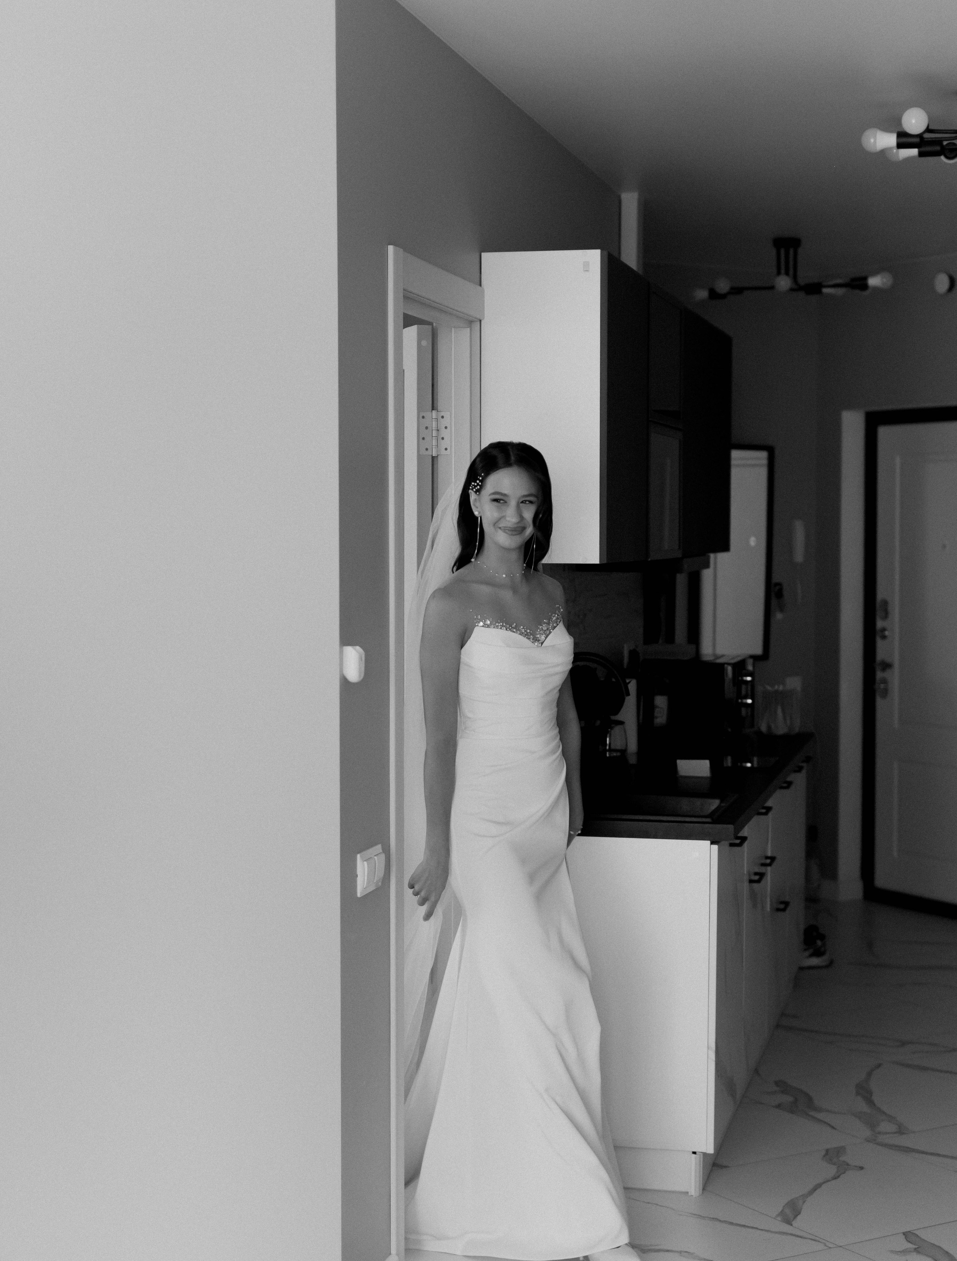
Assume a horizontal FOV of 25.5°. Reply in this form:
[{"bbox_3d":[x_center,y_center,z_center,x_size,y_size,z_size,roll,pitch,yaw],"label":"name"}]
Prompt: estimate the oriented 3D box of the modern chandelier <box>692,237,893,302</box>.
[{"bbox_3d":[1.137,-1.321,7.695,0.760,0.225,0.700,1,3,14],"label":"modern chandelier"}]

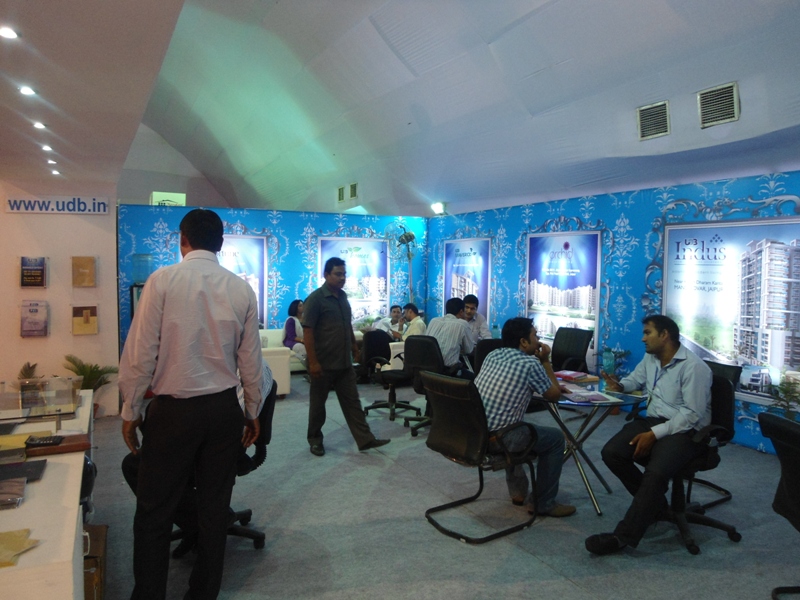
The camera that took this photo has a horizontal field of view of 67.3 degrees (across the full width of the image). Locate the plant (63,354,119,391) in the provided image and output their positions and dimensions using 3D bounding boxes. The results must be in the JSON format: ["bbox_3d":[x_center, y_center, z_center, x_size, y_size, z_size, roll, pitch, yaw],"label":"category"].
[{"bbox_3d":[-3.027,0.889,5.897,0.540,0.670,0.500,-1,4,-25],"label":"plant"}]

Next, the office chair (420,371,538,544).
[{"bbox_3d":[0.538,0.928,3.828,0.590,0.930,0.550,-2,5,-36],"label":"office chair"}]

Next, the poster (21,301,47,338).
[{"bbox_3d":[-3.560,0.185,5.857,0.230,0.362,0.040,-1,4,-25],"label":"poster"}]

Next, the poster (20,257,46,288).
[{"bbox_3d":[-3.552,-0.264,5.828,0.221,0.305,0.040,-1,4,-25],"label":"poster"}]

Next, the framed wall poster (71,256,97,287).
[{"bbox_3d":[-3.158,-0.280,6.010,0.226,0.300,0.040,-1,4,-25],"label":"framed wall poster"}]

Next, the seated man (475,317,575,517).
[{"bbox_3d":[0.784,0.752,3.931,0.740,1.270,0.540,-2,5,-31],"label":"seated man"}]

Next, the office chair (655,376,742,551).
[{"bbox_3d":[1.693,0.943,3.663,0.600,0.940,0.590,-1,4,-24],"label":"office chair"}]

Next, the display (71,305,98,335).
[{"bbox_3d":[-3.165,0.204,6.042,0.236,0.298,0.040,-1,4,-25],"label":"display"}]

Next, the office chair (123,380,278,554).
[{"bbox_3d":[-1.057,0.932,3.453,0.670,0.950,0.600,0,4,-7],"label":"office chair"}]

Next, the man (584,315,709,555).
[{"bbox_3d":[1.451,0.757,3.580,0.820,1.320,0.600,-1,4,-24],"label":"man"}]

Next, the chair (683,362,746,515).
[{"bbox_3d":[1.993,0.910,4.252,0.600,0.930,0.560,-2,4,-26],"label":"chair"}]

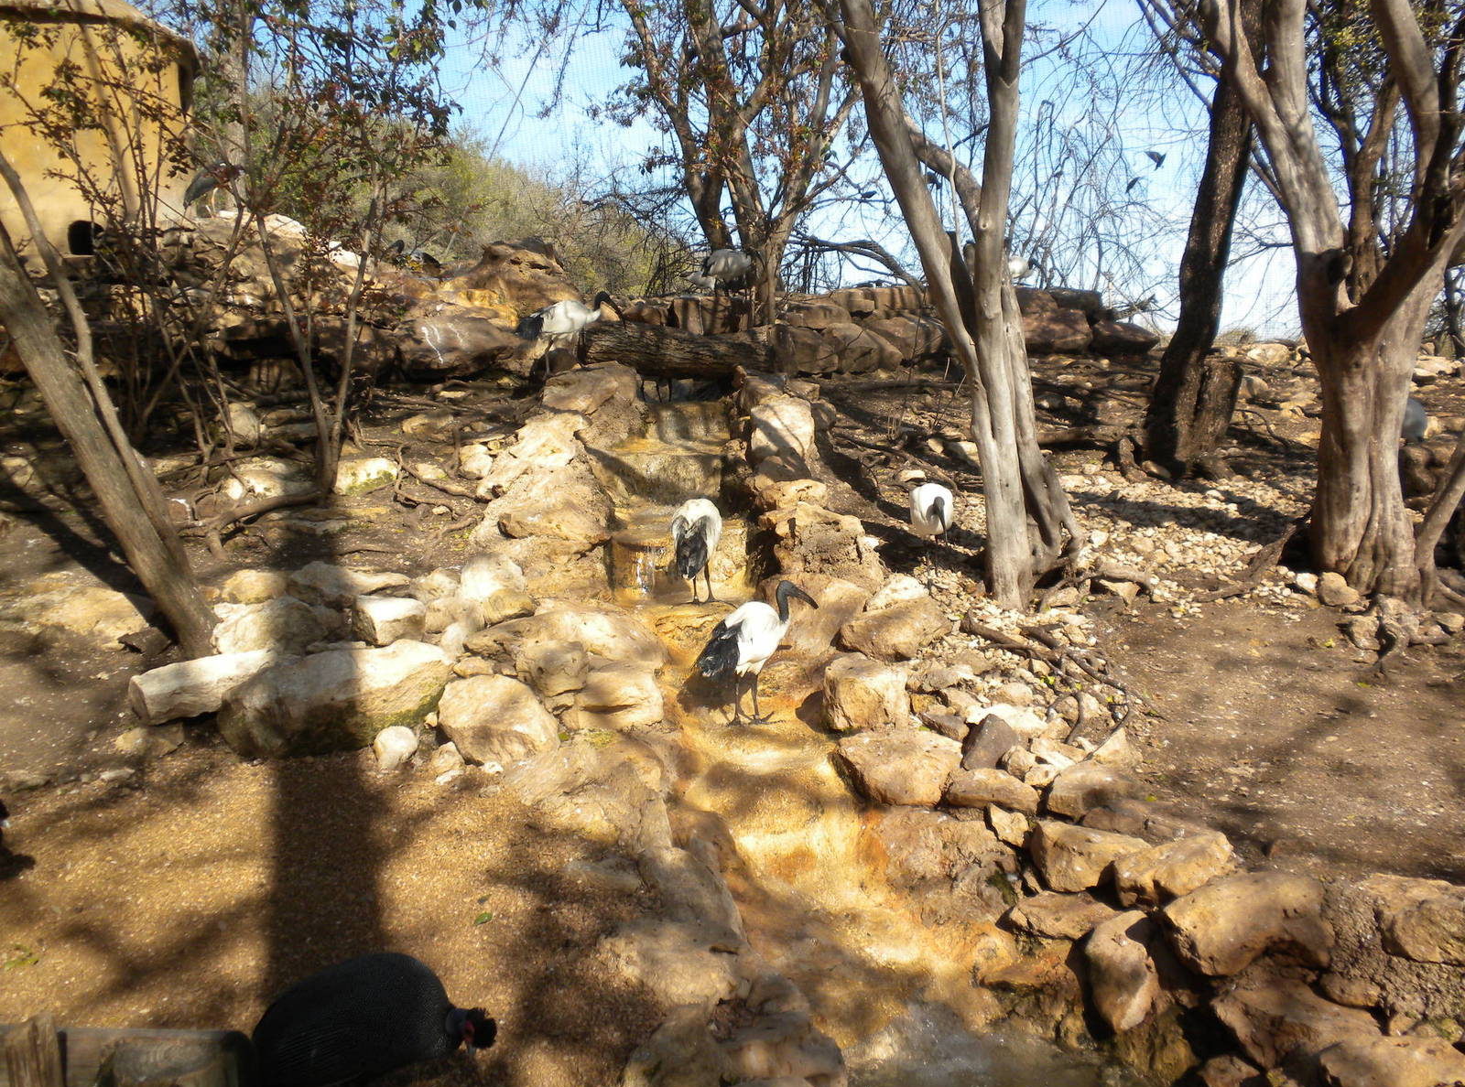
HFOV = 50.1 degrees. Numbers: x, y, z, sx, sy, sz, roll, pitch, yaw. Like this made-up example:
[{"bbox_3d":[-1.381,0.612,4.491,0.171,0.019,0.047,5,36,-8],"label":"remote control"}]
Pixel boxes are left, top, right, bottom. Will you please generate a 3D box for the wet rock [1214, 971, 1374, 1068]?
[{"bbox_3d":[1.383,1.178,3.850,0.390,0.180,0.280,1,6,5],"label":"wet rock"}]

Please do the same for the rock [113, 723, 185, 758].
[{"bbox_3d":[-2.181,0.744,5.850,0.260,0.140,0.180,-2,6,-21],"label":"rock"}]

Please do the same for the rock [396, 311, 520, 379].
[{"bbox_3d":[-1.684,-1.217,9.600,0.760,0.410,0.500,-1,6,-10],"label":"rock"}]

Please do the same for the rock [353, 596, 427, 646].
[{"bbox_3d":[-1.346,0.301,6.150,0.220,0.155,0.200,-6,10,-35],"label":"rock"}]

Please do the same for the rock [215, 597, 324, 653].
[{"bbox_3d":[-1.954,0.347,6.600,0.460,0.250,0.340,-2,6,-17],"label":"rock"}]

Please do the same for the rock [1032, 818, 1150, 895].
[{"bbox_3d":[1.025,0.898,4.500,0.330,0.165,0.220,3,7,28],"label":"rock"}]

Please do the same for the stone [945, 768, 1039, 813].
[{"bbox_3d":[0.830,0.791,5.000,0.290,0.110,0.170,2,6,20],"label":"stone"}]

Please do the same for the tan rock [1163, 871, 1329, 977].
[{"bbox_3d":[1.478,1.088,4.500,0.432,0.237,0.320,-1,6,-10],"label":"tan rock"}]

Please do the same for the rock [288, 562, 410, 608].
[{"bbox_3d":[-1.564,0.170,6.400,0.479,0.171,0.288,-1,7,-5],"label":"rock"}]

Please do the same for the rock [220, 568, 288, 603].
[{"bbox_3d":[-2.378,0.210,7.800,0.302,0.162,0.270,0,6,0],"label":"rock"}]

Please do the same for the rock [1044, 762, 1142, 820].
[{"bbox_3d":[1.118,0.764,4.850,0.290,0.135,0.210,1,6,13],"label":"rock"}]

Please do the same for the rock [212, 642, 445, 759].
[{"bbox_3d":[-1.387,0.538,5.500,0.782,0.345,0.407,-4,8,-29],"label":"rock"}]

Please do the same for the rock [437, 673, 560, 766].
[{"bbox_3d":[-0.923,0.695,6.200,0.449,0.331,0.380,1,6,10],"label":"rock"}]

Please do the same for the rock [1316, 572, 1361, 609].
[{"bbox_3d":[2.440,0.186,6.300,0.157,0.143,0.126,0,7,0],"label":"rock"}]

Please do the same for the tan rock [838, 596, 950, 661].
[{"bbox_3d":[0.608,0.320,5.900,0.407,0.221,0.265,-3,8,-22],"label":"tan rock"}]

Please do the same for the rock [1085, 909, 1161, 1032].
[{"bbox_3d":[1.096,1.200,4.400,0.175,0.302,0.270,0,6,0],"label":"rock"}]

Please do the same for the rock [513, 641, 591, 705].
[{"bbox_3d":[-0.623,0.445,5.450,0.260,0.205,0.221,-1,7,-5],"label":"rock"}]

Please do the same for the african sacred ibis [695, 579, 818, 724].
[{"bbox_3d":[0.095,0.428,6.200,0.520,0.560,0.200,-3,7,-30],"label":"african sacred ibis"}]

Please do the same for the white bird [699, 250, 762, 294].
[{"bbox_3d":[-0.008,-1.903,11.000,0.440,0.330,0.200,0,8,0],"label":"white bird"}]

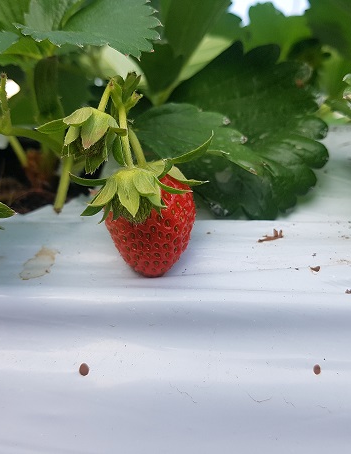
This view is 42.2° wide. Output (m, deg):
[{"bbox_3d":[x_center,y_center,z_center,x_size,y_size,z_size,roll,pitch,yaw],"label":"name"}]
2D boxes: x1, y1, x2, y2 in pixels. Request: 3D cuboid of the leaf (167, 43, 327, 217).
[{"bbox_3d":[0.039,-0.053,0.245,0.086,0.083,0.045,0,20,0],"label":"leaf"}]

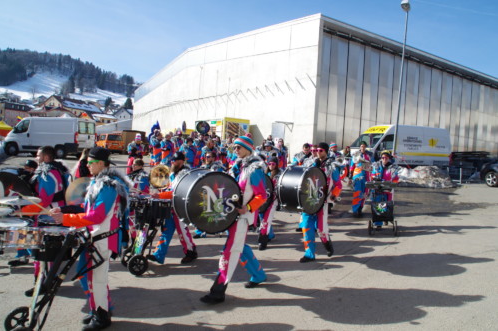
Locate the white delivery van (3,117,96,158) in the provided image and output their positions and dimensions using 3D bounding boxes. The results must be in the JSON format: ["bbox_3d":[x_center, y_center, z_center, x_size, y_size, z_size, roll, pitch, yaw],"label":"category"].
[{"bbox_3d":[-11.700,-1.678,21.900,5.050,2.270,2.050,3,5,8],"label":"white delivery van"}]

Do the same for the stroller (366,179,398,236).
[{"bbox_3d":[2.678,0.840,7.537,0.600,1.100,0.680,4,5,21],"label":"stroller"}]

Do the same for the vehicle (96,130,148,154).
[{"bbox_3d":[-9.669,-1.700,27.129,4.200,1.600,1.750,4,5,18],"label":"vehicle"}]

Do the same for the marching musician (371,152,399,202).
[{"bbox_3d":[2.890,0.539,7.927,0.620,1.650,0.520,5,6,22],"label":"marching musician"}]

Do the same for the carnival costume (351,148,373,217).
[{"bbox_3d":[2.709,0.467,9.030,0.620,1.580,0.500,5,6,25],"label":"carnival costume"}]

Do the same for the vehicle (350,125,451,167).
[{"bbox_3d":[8.280,-0.959,21.251,6.100,2.530,2.050,1,5,-19],"label":"vehicle"}]

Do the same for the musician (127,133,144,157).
[{"bbox_3d":[-3.931,-0.264,13.123,0.580,1.730,0.480,2,5,-9],"label":"musician"}]

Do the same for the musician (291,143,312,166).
[{"bbox_3d":[1.216,0.400,8.324,0.600,1.710,0.500,4,5,21],"label":"musician"}]

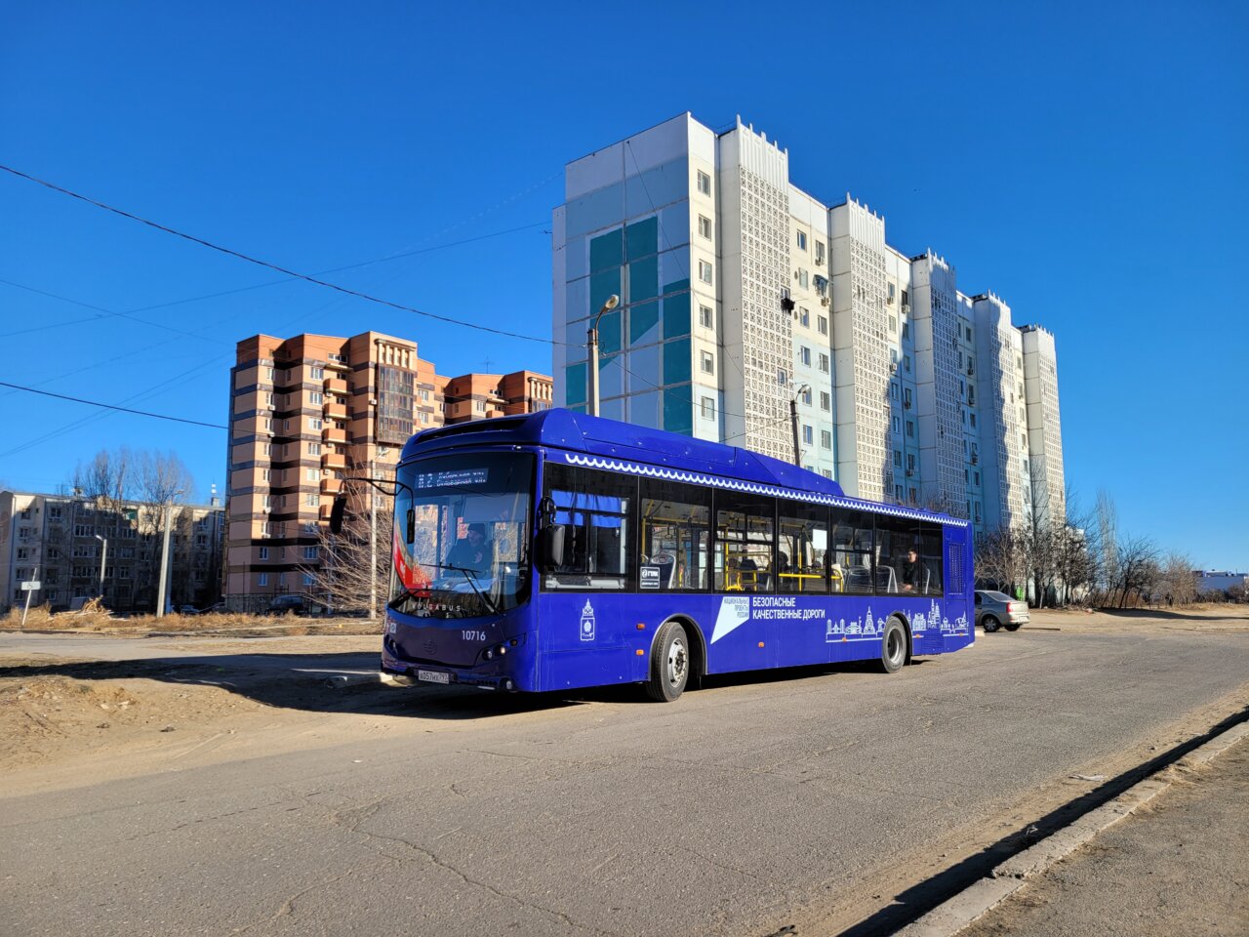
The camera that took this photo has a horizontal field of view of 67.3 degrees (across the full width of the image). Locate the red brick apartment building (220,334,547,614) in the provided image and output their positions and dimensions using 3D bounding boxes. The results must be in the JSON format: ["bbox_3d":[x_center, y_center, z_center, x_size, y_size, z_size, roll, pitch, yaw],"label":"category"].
[{"bbox_3d":[-24.907,2.661,125.369,17.000,32.317,52.000,-7,-11,40],"label":"red brick apartment building"}]

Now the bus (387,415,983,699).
[{"bbox_3d":[1.898,1.609,14.748,2.500,3.330,12.090,-8,-11,41],"label":"bus"}]

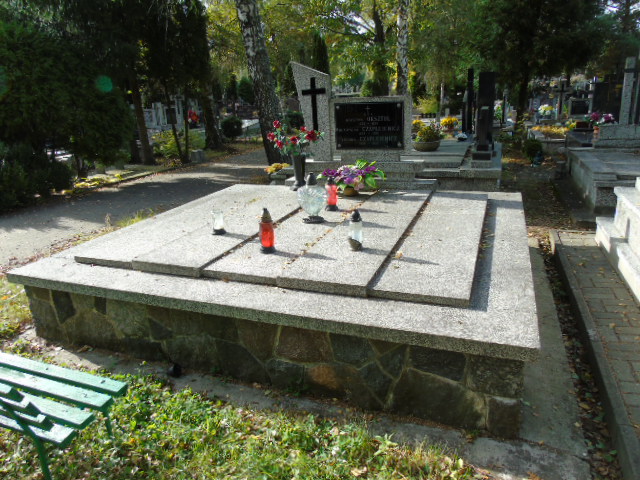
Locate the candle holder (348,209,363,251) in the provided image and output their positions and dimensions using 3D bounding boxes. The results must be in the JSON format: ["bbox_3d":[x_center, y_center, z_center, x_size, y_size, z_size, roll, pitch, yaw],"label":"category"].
[{"bbox_3d":[0.228,-0.065,3.011,0.090,0.255,0.090,-3,18,1],"label":"candle holder"}]

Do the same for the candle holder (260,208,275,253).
[{"bbox_3d":[-0.342,-0.062,2.932,0.098,0.283,0.098,-3,18,1],"label":"candle holder"}]

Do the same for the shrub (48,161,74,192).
[{"bbox_3d":[-4.744,-1.170,8.450,0.512,0.550,0.550,-13,21,-27],"label":"shrub"}]

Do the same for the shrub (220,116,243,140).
[{"bbox_3d":[-2.846,-3.519,14.652,0.700,0.750,0.700,4,20,21],"label":"shrub"}]

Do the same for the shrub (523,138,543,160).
[{"bbox_3d":[3.964,-1.681,8.576,0.380,0.430,0.380,4,20,21],"label":"shrub"}]

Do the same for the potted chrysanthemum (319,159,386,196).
[{"bbox_3d":[0.315,-0.608,4.537,0.620,0.330,0.500,4,20,21],"label":"potted chrysanthemum"}]

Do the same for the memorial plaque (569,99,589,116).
[{"bbox_3d":[6.409,-3.277,11.450,0.433,0.422,0.050,4,19,21],"label":"memorial plaque"}]

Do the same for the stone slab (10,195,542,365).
[{"bbox_3d":[-0.046,-0.117,3.791,3.200,0.115,2.950,4,20,21],"label":"stone slab"}]

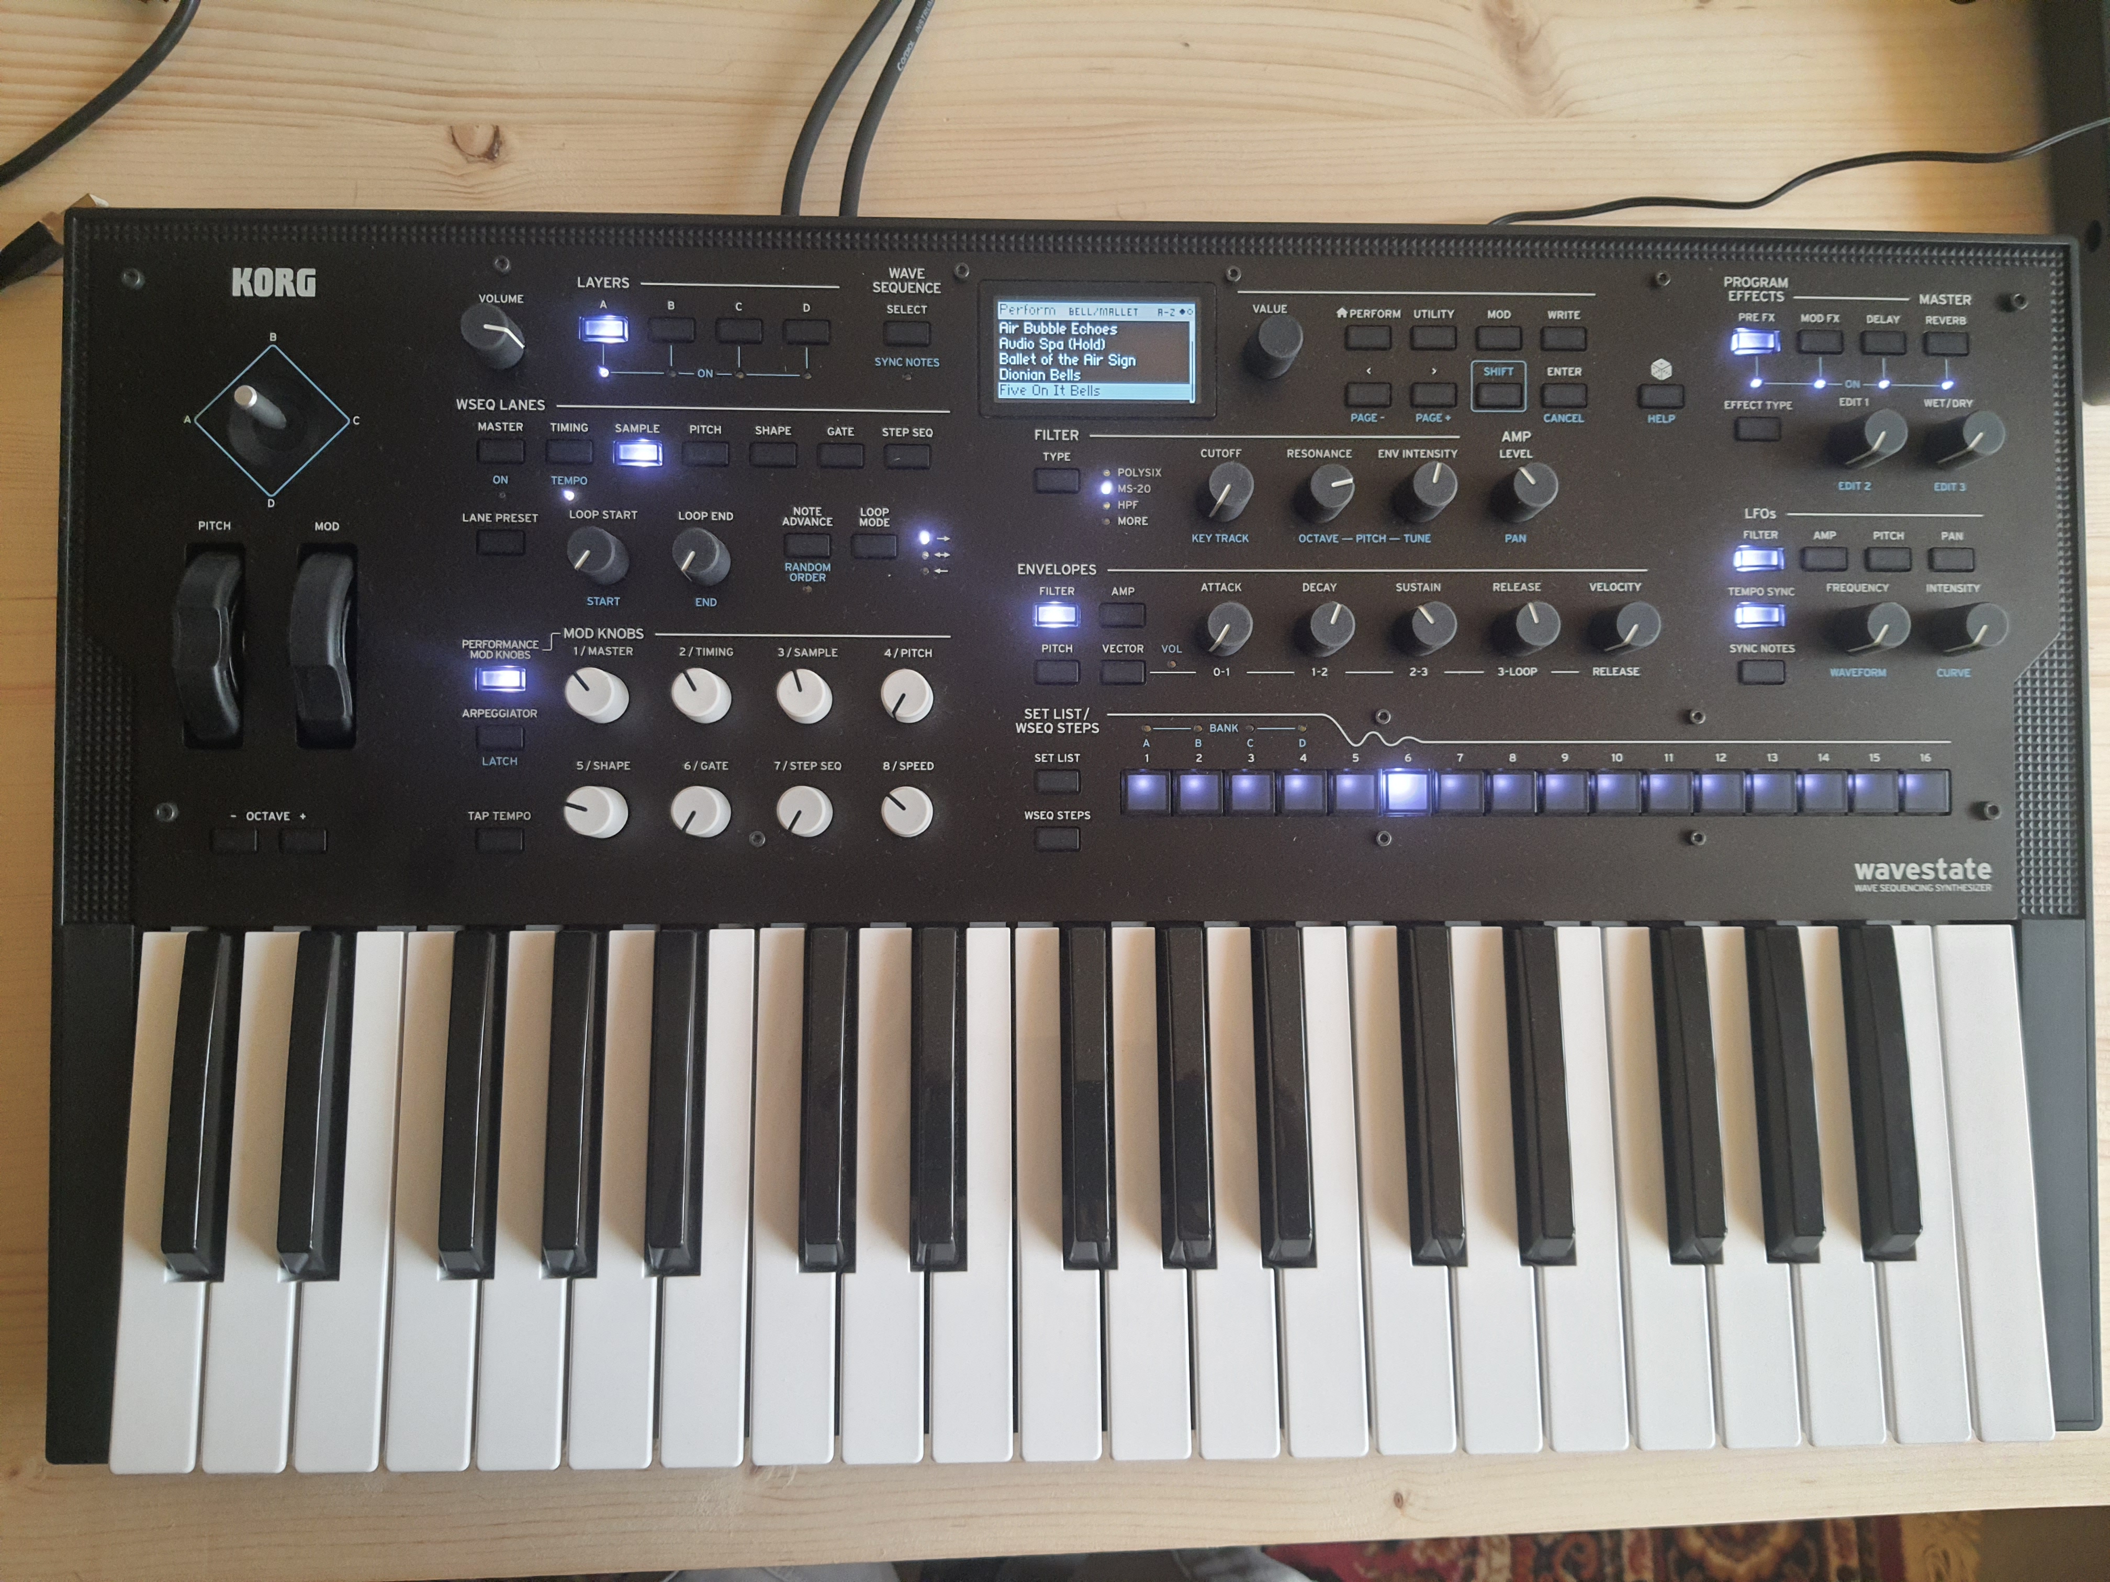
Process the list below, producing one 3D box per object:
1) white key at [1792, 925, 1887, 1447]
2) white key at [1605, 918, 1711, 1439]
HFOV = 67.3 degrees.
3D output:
[{"bbox_3d":[0.213,0.108,0.443,0.022,0.014,0.141,0,82,-2],"label":"white key"},{"bbox_3d":[0.165,0.108,0.441,0.022,0.017,0.140,0,82,-2],"label":"white key"}]

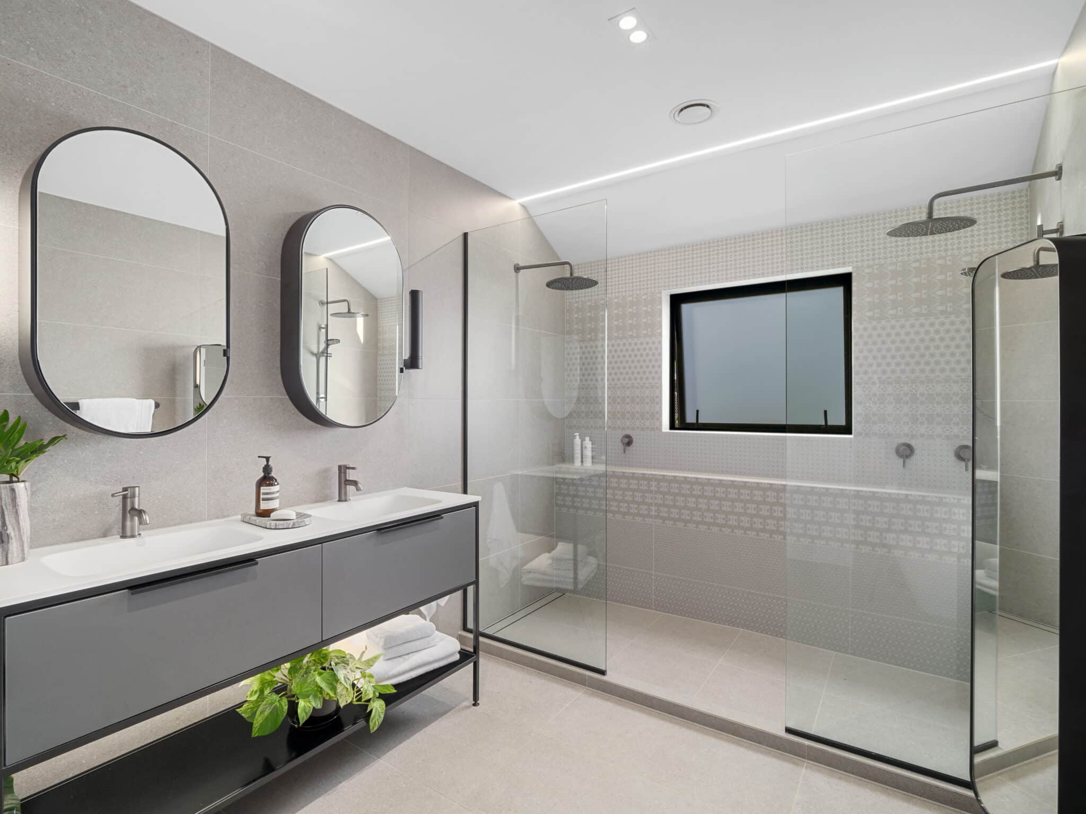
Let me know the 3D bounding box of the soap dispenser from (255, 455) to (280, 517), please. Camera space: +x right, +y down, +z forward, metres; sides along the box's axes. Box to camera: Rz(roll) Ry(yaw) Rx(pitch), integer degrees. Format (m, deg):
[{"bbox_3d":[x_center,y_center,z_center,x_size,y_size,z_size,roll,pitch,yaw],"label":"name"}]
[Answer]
[{"bbox_3d":[-0.940,0.271,1.714,0.073,0.203,0.072,0,0,-22],"label":"soap dispenser"}]

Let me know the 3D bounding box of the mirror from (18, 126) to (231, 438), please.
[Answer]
[{"bbox_3d":[-1.234,-0.355,1.514,0.156,0.887,0.462,0,0,36],"label":"mirror"}]

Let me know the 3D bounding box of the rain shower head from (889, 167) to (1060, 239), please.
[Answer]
[{"bbox_3d":[1.645,-0.791,1.942,0.512,0.165,0.285,0,0,34],"label":"rain shower head"}]

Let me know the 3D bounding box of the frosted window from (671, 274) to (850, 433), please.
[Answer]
[{"bbox_3d":[1.292,-0.295,3.068,1.018,0.894,0.100,0,0,32],"label":"frosted window"}]

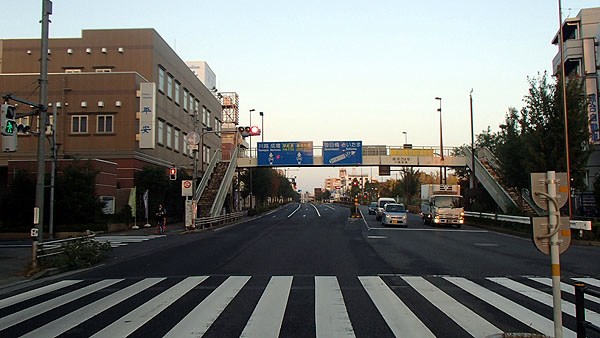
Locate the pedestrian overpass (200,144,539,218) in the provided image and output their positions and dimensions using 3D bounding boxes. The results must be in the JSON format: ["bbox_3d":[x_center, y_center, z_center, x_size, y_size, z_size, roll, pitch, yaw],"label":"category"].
[{"bbox_3d":[4.827,0.906,38.309,25.300,7.000,13.800,-1,-4,2],"label":"pedestrian overpass"}]

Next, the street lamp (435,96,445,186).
[{"bbox_3d":[13.241,-1.009,42.204,0.850,11.650,0.320,0,-4,0],"label":"street lamp"}]

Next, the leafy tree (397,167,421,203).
[{"bbox_3d":[16.508,2.802,67.487,4.200,7.300,4.200,-1,-4,2],"label":"leafy tree"}]

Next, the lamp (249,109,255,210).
[{"bbox_3d":[-5.511,-0.819,50.422,0.750,12.200,0.350,-1,-4,2],"label":"lamp"}]

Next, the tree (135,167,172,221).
[{"bbox_3d":[-10.045,1.816,30.451,2.300,3.950,2.300,0,-4,0],"label":"tree"}]

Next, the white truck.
[{"bbox_3d":[9.505,2.505,30.281,1.970,2.800,4.950,-1,-4,6],"label":"white truck"}]

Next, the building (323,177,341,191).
[{"bbox_3d":[21.953,15.683,305.702,12.000,19.000,12.000,0,-4,0],"label":"building"}]

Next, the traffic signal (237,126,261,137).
[{"bbox_3d":[-3.103,-2.304,27.377,1.350,0.520,0.420,-1,-4,2],"label":"traffic signal"}]

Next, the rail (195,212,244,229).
[{"bbox_3d":[-5.959,3.859,34.817,0.200,0.780,16.500,-1,-4,2],"label":"rail"}]

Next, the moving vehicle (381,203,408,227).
[{"bbox_3d":[6.333,3.118,30.038,1.500,1.530,3.400,-1,-4,6],"label":"moving vehicle"}]

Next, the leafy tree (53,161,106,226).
[{"bbox_3d":[-12.670,1.627,25.876,2.900,4.100,2.900,-1,-4,2],"label":"leafy tree"}]

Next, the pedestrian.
[{"bbox_3d":[-6.953,2.529,22.371,0.520,1.530,0.420,0,-4,0],"label":"pedestrian"}]

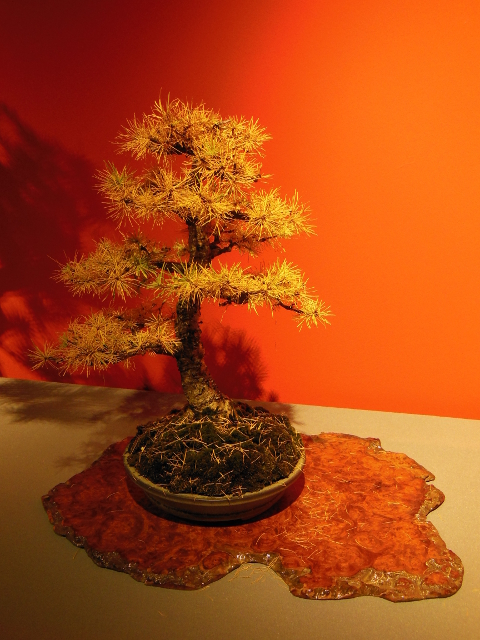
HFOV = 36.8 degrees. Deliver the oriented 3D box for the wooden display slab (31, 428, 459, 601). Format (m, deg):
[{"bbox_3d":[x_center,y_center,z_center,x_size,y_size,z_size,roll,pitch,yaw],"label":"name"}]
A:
[{"bbox_3d":[0.006,0.288,1.157,0.638,0.025,0.405,2,21,6],"label":"wooden display slab"}]

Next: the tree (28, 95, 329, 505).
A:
[{"bbox_3d":[-0.092,-0.038,1.057,0.455,0.550,0.370,2,21,6],"label":"tree"}]

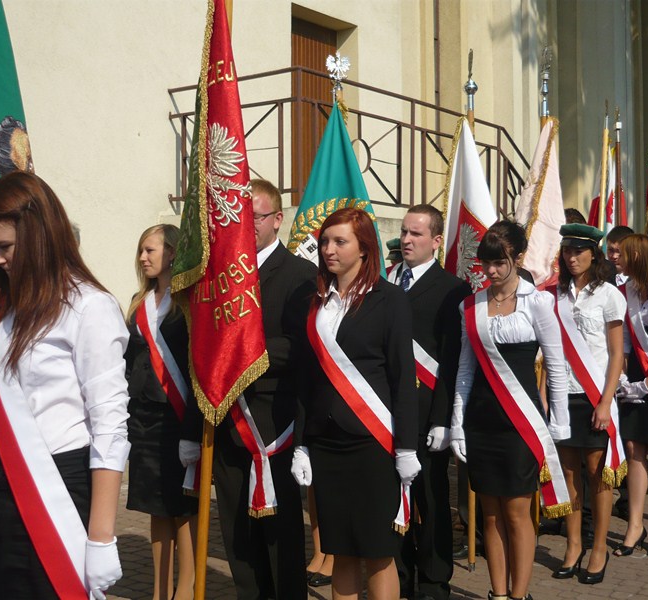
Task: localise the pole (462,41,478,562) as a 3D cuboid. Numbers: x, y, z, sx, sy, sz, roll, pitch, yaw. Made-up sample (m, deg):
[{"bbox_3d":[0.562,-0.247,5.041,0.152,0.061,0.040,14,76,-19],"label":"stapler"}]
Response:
[{"bbox_3d":[0.732,0.050,5.050,0.080,2.600,0.080,0,0,24],"label":"pole"}]

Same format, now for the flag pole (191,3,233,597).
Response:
[{"bbox_3d":[-0.400,0.031,3.700,0.050,2.600,0.050,3,0,24],"label":"flag pole"}]

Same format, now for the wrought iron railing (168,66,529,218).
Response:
[{"bbox_3d":[0.544,-1.170,9.900,1.430,1.220,4.400,0,1,36],"label":"wrought iron railing"}]

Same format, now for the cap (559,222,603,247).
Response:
[{"bbox_3d":[1.270,-0.318,5.030,0.230,0.130,0.260,0,1,29],"label":"cap"}]

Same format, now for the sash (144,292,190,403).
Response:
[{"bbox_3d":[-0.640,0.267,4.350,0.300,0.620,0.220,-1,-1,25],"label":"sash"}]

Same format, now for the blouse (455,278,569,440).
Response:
[{"bbox_3d":[0.820,0.260,4.450,0.480,0.690,0.280,0,1,34],"label":"blouse"}]

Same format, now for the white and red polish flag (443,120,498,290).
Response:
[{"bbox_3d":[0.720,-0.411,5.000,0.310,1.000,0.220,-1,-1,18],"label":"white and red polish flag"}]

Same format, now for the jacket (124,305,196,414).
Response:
[{"bbox_3d":[-0.720,0.250,4.500,0.440,0.580,0.270,0,1,37],"label":"jacket"}]

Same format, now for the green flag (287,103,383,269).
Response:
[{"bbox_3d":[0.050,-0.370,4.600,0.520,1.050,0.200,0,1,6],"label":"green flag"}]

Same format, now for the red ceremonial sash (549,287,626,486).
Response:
[{"bbox_3d":[1.317,0.444,5.100,0.350,0.970,0.250,-1,-1,35],"label":"red ceremonial sash"}]

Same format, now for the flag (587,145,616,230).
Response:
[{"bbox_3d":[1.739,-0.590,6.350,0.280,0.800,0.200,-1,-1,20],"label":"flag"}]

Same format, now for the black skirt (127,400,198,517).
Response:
[{"bbox_3d":[-0.700,0.690,4.500,0.370,0.530,0.280,0,1,37],"label":"black skirt"}]

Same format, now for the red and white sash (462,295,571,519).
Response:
[{"bbox_3d":[0.837,0.459,4.420,0.400,0.960,0.250,-1,-1,25],"label":"red and white sash"}]

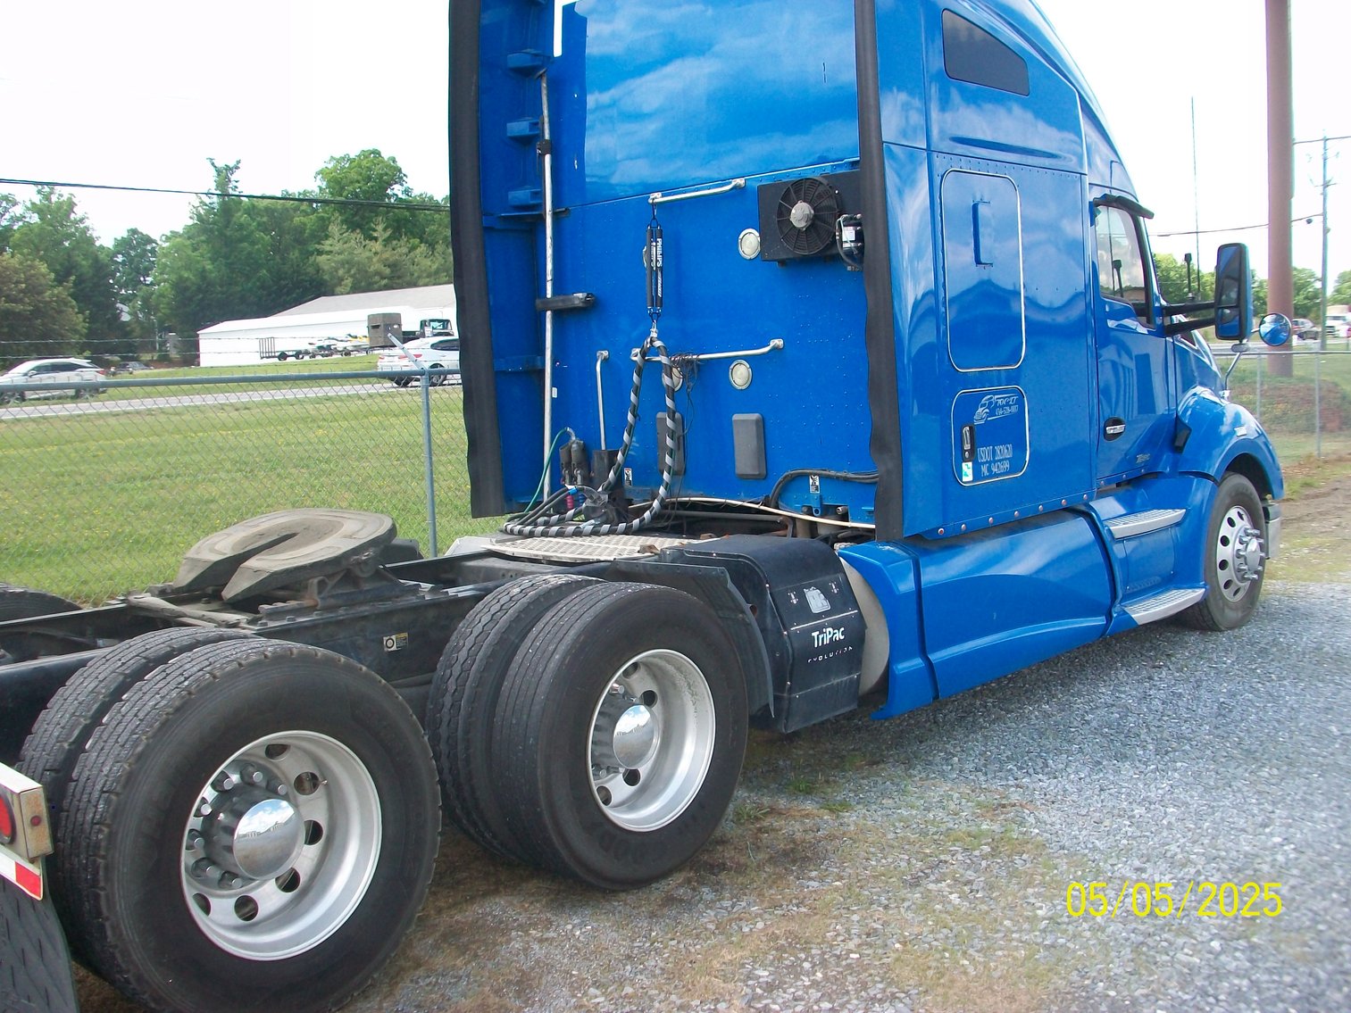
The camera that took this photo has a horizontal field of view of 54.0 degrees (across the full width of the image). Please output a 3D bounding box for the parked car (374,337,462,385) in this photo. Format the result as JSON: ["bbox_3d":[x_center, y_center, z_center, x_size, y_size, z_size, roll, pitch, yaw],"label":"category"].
[{"bbox_3d":[-6.650,-4.410,40.300,1.840,1.450,4.850,2,7,43],"label":"parked car"}]

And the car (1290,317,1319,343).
[{"bbox_3d":[41.500,-12.000,90.000,1.800,1.500,4.500,-6,6,-35],"label":"car"}]

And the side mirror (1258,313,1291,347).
[{"bbox_3d":[3.685,-1.083,8.150,0.200,0.205,0.080,1,6,37],"label":"side mirror"}]

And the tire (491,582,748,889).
[{"bbox_3d":[-0.163,0.771,4.530,1.000,1.000,0.285,-7,7,-44],"label":"tire"}]

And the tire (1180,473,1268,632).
[{"bbox_3d":[3.397,0.287,8.310,0.290,1.000,1.000,2,7,45],"label":"tire"}]

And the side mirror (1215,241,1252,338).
[{"bbox_3d":[3.068,-1.182,7.300,0.120,0.525,0.205,-5,5,-28],"label":"side mirror"}]

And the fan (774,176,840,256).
[{"bbox_3d":[0.561,-1.227,5.600,0.080,0.315,0.315,-7,7,-44],"label":"fan"}]

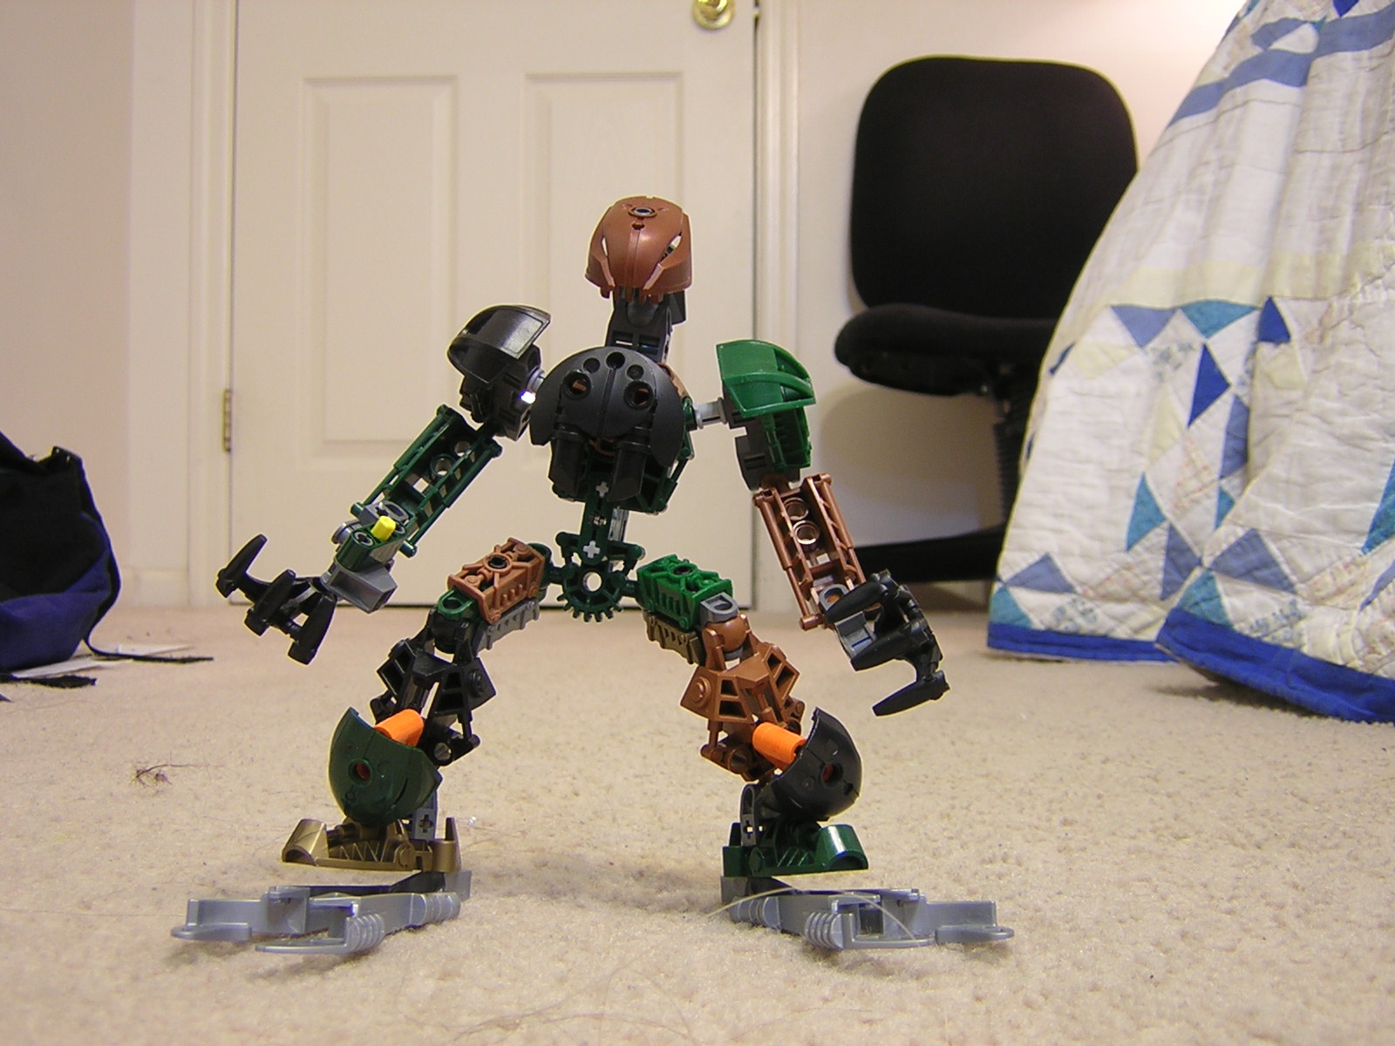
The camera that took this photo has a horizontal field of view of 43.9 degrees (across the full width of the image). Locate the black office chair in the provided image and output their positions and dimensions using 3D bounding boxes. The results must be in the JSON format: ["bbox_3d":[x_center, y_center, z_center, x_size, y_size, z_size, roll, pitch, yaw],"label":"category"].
[{"bbox_3d":[0.435,-0.280,2.350,0.550,0.820,0.580,0,0,-6],"label":"black office chair"}]

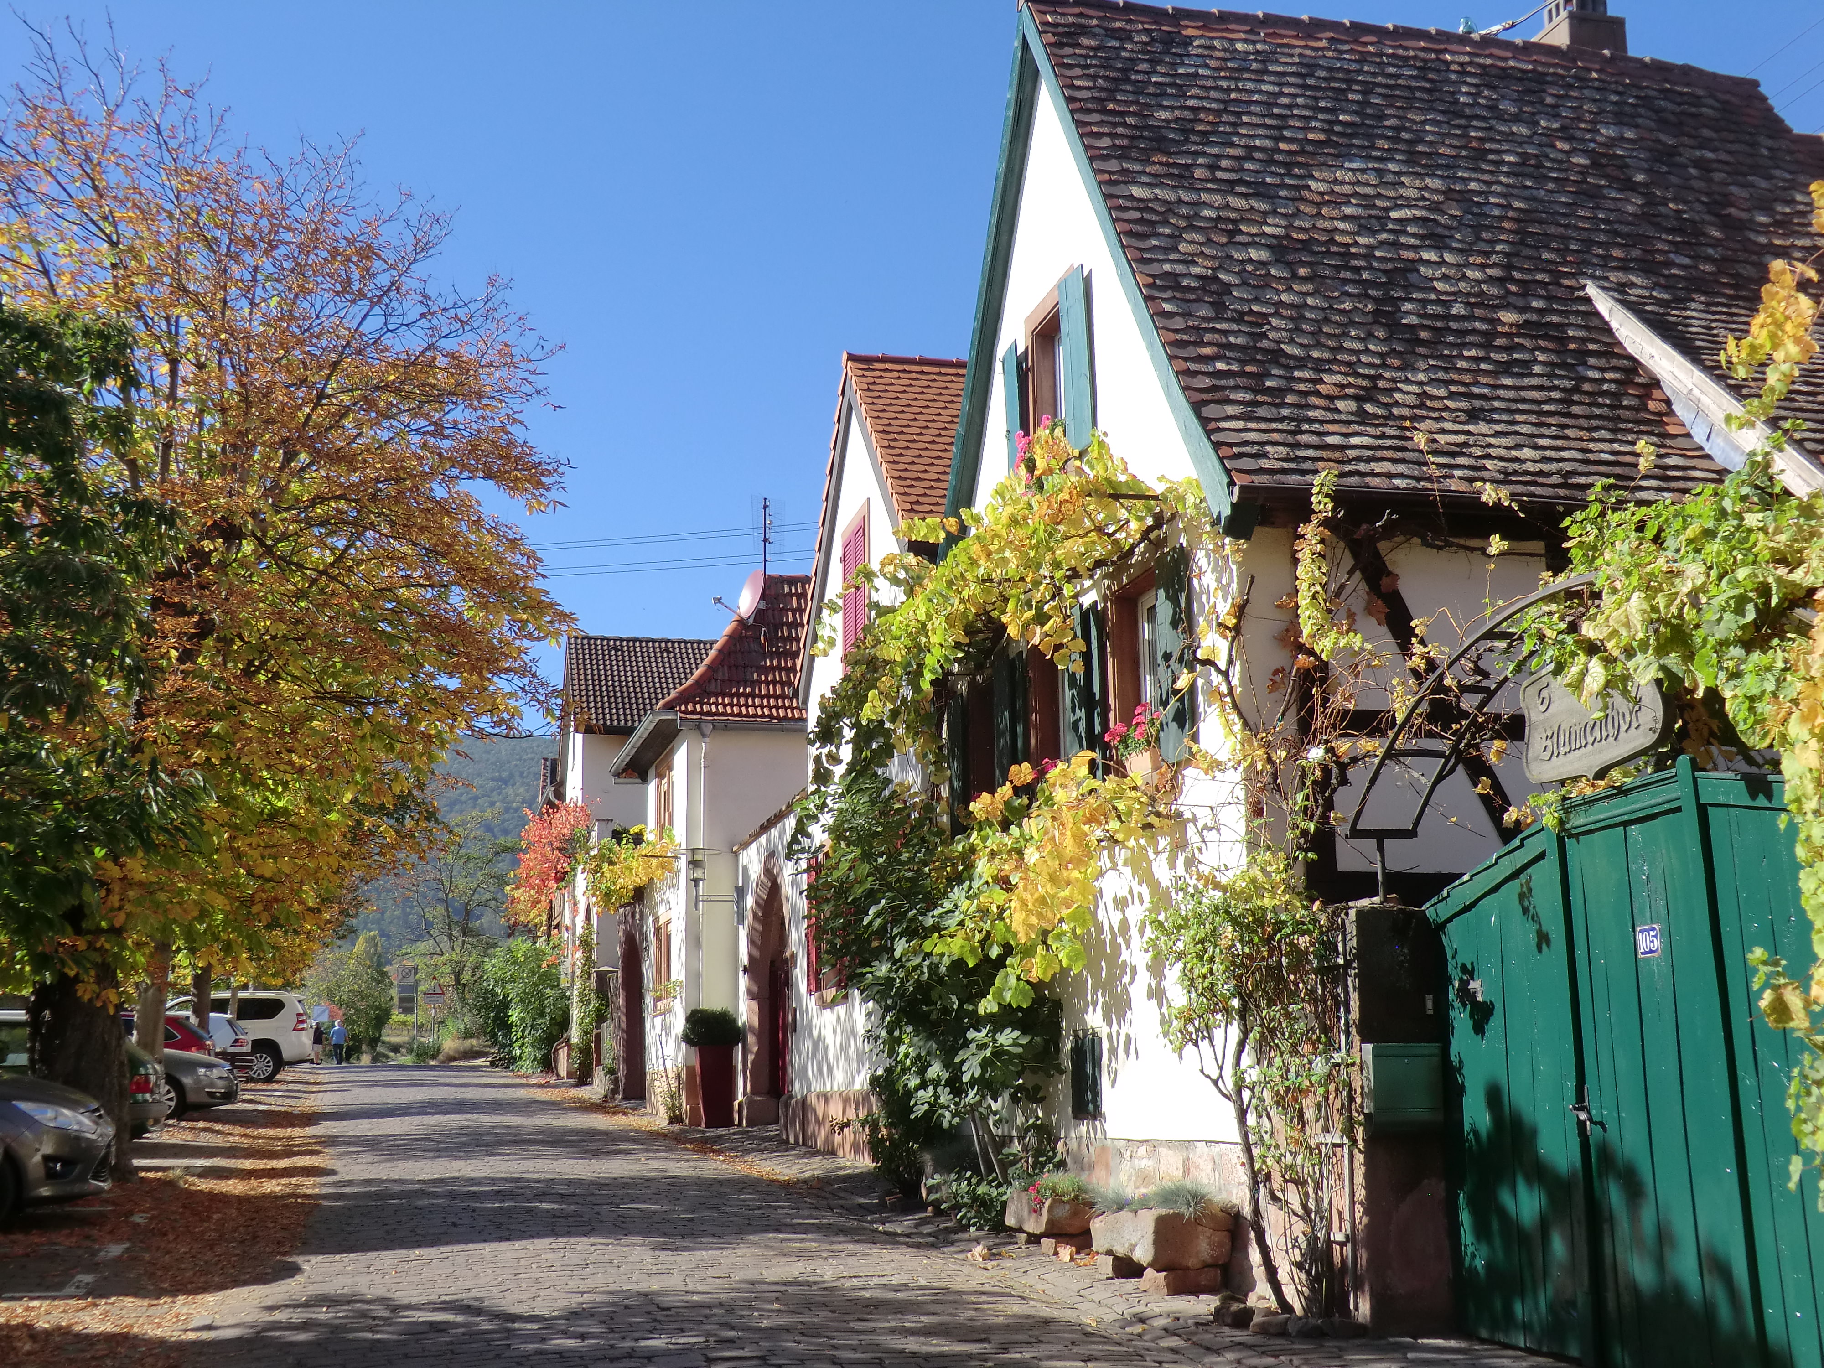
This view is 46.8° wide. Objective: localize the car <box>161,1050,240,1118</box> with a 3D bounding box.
[{"bbox_3d":[-12.578,5.801,31.771,4.770,1.480,1.820,1,-9,-8],"label":"car"}]

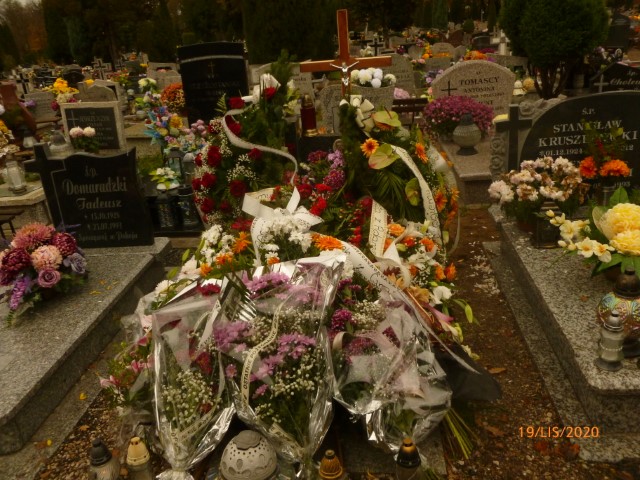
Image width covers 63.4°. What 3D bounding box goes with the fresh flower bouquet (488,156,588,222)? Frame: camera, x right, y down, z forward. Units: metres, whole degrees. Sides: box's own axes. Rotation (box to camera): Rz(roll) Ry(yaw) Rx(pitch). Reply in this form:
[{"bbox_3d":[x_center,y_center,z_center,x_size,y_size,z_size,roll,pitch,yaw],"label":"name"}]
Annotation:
[{"bbox_3d":[1.418,-0.288,3.380,0.610,0.509,0.488,-1,20,7],"label":"fresh flower bouquet"}]

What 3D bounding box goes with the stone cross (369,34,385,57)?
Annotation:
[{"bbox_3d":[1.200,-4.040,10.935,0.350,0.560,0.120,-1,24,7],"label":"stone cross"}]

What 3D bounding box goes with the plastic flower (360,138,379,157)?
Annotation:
[{"bbox_3d":[0.261,-0.487,2.728,0.094,0.094,0.045,-2,11,8],"label":"plastic flower"}]

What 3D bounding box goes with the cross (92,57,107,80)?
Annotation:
[{"bbox_3d":[-5.239,-4.039,12.300,0.320,0.500,0.090,-3,23,5],"label":"cross"}]

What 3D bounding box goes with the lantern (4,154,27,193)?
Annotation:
[{"bbox_3d":[-2.704,-0.590,4.600,0.145,0.345,0.145,-1,20,7],"label":"lantern"}]

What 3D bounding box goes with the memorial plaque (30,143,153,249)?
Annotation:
[{"bbox_3d":[-1.440,-0.288,3.292,0.687,0.687,0.100,-3,23,5],"label":"memorial plaque"}]

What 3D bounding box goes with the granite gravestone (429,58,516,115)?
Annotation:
[{"bbox_3d":[1.548,-1.482,5.307,0.819,0.702,0.140,-3,23,5],"label":"granite gravestone"}]

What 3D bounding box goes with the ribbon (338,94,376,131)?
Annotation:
[{"bbox_3d":[0.223,-0.753,3.080,0.220,0.210,0.130,-3,23,5],"label":"ribbon"}]

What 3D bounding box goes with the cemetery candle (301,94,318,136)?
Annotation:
[{"bbox_3d":[-0.064,-0.763,3.177,0.098,0.250,0.098,-2,22,8],"label":"cemetery candle"}]

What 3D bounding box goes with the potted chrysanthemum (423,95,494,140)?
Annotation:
[{"bbox_3d":[1.492,-1.308,5.600,0.754,0.512,0.716,-1,20,7],"label":"potted chrysanthemum"}]

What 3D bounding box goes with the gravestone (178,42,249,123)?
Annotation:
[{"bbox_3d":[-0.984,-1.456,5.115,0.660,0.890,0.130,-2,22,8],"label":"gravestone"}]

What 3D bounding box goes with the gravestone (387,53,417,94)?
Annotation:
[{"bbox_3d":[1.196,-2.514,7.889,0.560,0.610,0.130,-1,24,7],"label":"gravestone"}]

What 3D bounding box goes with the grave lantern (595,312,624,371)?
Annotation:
[{"bbox_3d":[1.091,0.364,1.922,0.103,0.226,0.103,-2,22,8],"label":"grave lantern"}]

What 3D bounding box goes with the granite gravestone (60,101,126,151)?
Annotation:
[{"bbox_3d":[-2.623,-1.294,6.000,0.607,0.587,0.120,-1,20,7],"label":"granite gravestone"}]

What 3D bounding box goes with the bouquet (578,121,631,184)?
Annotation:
[{"bbox_3d":[1.638,-0.504,2.980,0.260,0.310,0.220,-3,23,5],"label":"bouquet"}]

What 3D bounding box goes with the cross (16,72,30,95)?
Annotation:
[{"bbox_3d":[-5.492,-2.902,9.599,0.250,0.430,0.060,-2,22,8],"label":"cross"}]

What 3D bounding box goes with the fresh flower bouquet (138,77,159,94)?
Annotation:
[{"bbox_3d":[-2.650,-2.387,8.000,0.270,0.250,0.250,-3,23,5],"label":"fresh flower bouquet"}]

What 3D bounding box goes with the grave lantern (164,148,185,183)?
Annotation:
[{"bbox_3d":[-1.319,-0.658,4.700,0.160,0.330,0.160,-1,20,7],"label":"grave lantern"}]

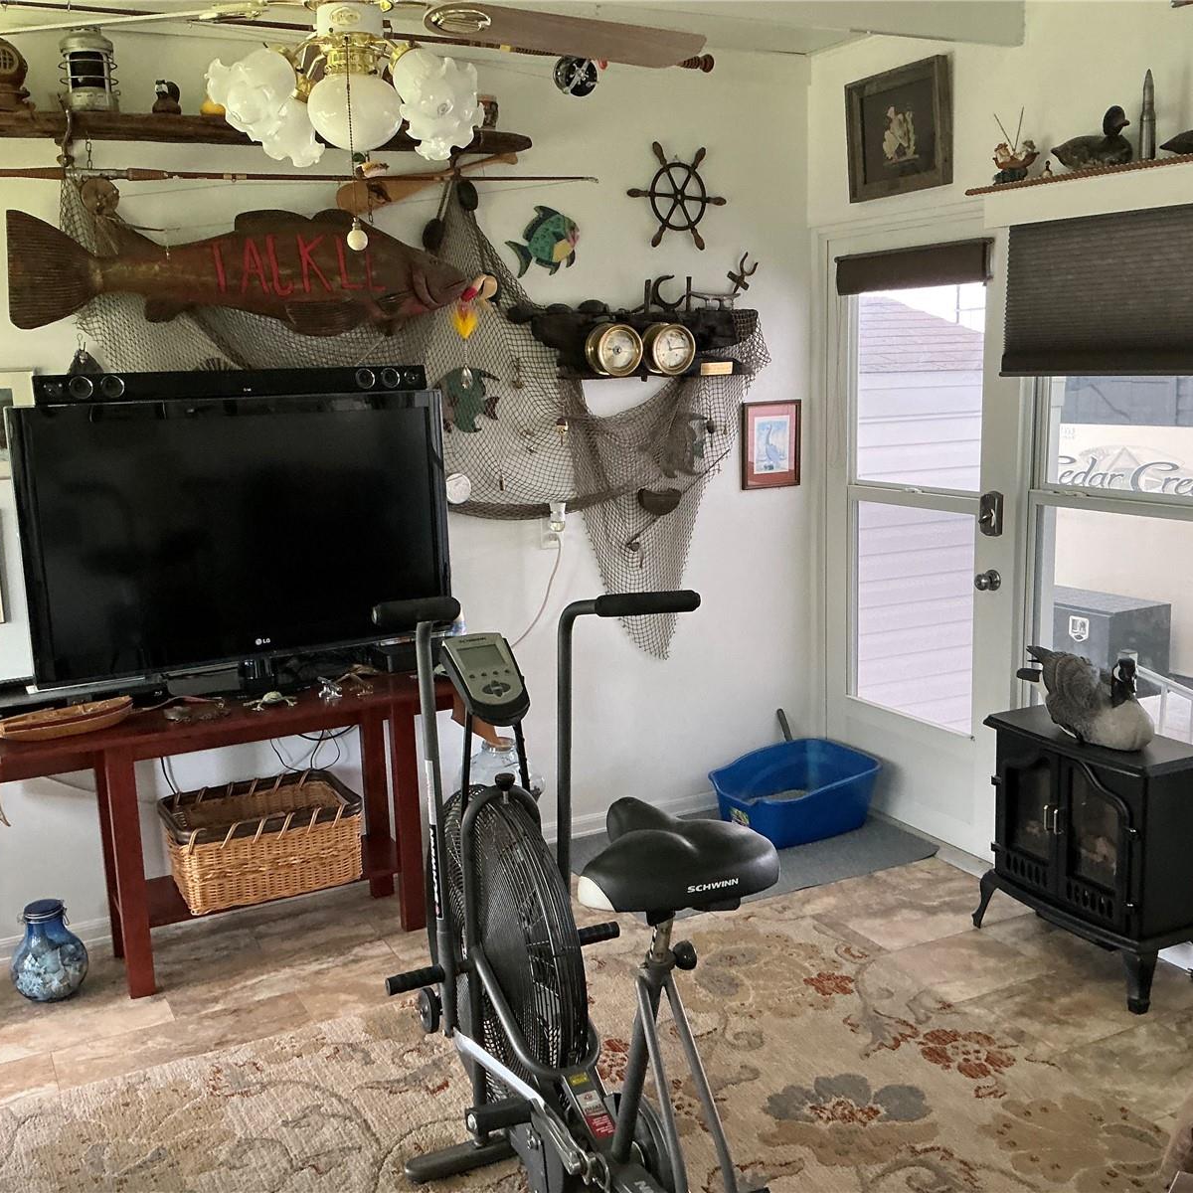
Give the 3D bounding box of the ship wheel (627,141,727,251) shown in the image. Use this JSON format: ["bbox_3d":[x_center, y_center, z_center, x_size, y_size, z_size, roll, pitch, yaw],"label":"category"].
[{"bbox_3d":[0.282,-1.311,4.210,0.384,0.344,0.045,-7,12,-27],"label":"ship wheel"}]

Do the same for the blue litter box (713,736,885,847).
[{"bbox_3d":[0.663,0.683,4.443,0.502,0.237,0.386,-7,12,-28],"label":"blue litter box"}]

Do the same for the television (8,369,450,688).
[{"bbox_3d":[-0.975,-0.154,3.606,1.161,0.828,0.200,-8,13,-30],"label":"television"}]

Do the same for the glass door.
[{"bbox_3d":[1.039,-0.187,4.209,0.050,1.965,0.887,-7,12,-27],"label":"glass door"}]

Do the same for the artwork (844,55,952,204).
[{"bbox_3d":[0.951,-1.465,4.080,0.036,0.377,0.435,-7,12,-28],"label":"artwork"}]

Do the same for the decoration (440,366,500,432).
[{"bbox_3d":[-0.396,-0.608,3.986,0.226,0.208,0.025,-7,12,-27],"label":"decoration"}]

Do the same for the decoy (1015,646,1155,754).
[{"bbox_3d":[1.264,0.239,3.333,0.200,0.208,0.460,-5,11,-16],"label":"decoy"}]

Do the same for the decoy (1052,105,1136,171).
[{"bbox_3d":[1.262,-1.151,3.272,0.095,0.161,0.251,-7,12,-27],"label":"decoy"}]

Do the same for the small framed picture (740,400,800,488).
[{"bbox_3d":[0.628,-0.544,4.596,0.254,0.311,0.020,-7,12,-28],"label":"small framed picture"}]

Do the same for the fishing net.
[{"bbox_3d":[-0.382,-0.452,3.969,2.239,1.542,0.140,-7,12,-27],"label":"fishing net"}]

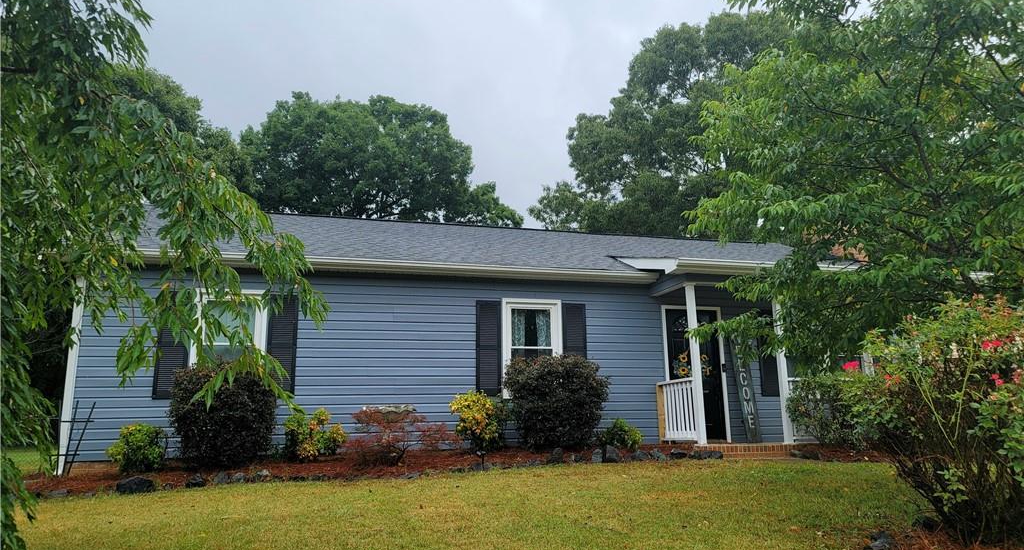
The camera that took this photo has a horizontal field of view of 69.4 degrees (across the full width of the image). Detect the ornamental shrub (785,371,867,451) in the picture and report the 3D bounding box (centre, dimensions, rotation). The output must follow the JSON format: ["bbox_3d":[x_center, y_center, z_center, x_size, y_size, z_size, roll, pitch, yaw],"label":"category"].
[{"bbox_3d":[4.232,1.826,9.912,1.100,1.050,1.050,2,-13,-16],"label":"ornamental shrub"}]

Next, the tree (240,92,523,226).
[{"bbox_3d":[-5.359,-0.450,29.303,11.000,14.450,10.800,2,-13,-16],"label":"tree"}]

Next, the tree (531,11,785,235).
[{"bbox_3d":[7.060,-2.131,28.154,11.800,16.680,11.500,2,-13,-16],"label":"tree"}]

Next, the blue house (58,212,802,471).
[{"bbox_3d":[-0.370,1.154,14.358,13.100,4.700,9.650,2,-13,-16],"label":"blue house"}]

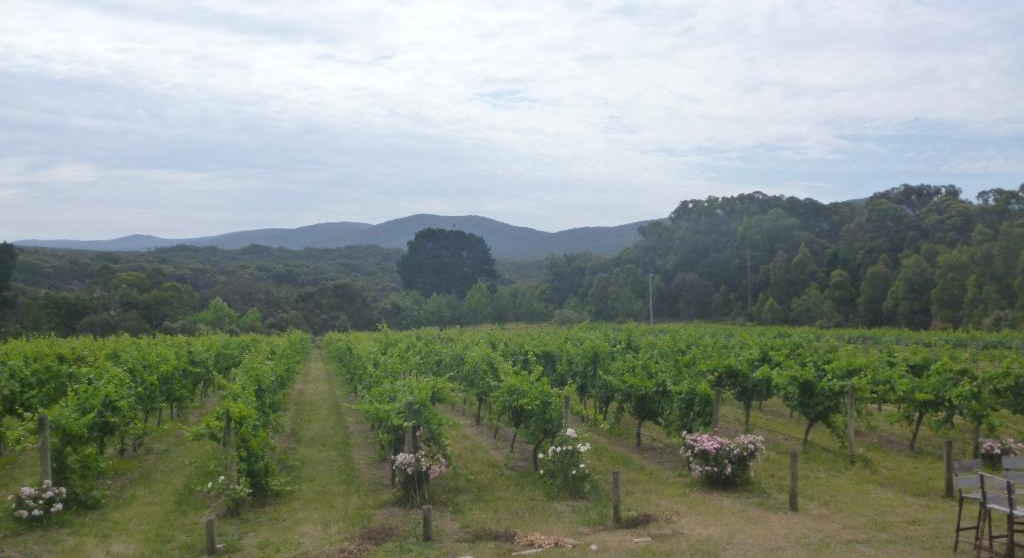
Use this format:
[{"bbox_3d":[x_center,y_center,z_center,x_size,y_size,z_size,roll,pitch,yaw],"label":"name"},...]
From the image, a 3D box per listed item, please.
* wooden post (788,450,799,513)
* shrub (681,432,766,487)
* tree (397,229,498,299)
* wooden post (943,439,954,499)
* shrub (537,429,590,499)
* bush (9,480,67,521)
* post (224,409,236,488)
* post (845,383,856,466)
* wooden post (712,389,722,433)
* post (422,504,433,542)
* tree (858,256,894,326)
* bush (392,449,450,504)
[{"bbox_3d":[4.501,3.231,13.231,0.115,1.000,0.115,-1,0,-13],"label":"wooden post"},{"bbox_3d":[3.834,3.272,15.015,1.550,1.000,1.300,-1,0,-13],"label":"shrub"},{"bbox_3d":[-14.406,-0.558,185.000,22.500,21.500,21.000,-1,0,-13],"label":"tree"},{"bbox_3d":[7.175,3.128,13.600,0.130,0.970,0.130,0,1,-13],"label":"wooden post"},{"bbox_3d":[0.925,3.243,14.600,0.900,1.140,0.850,0,1,0],"label":"shrub"},{"bbox_3d":[-7.447,3.492,13.000,0.920,0.630,0.800,0,1,-13],"label":"bush"},{"bbox_3d":[-4.665,2.922,13.750,0.140,1.550,0.140,0,1,-13],"label":"post"},{"bbox_3d":[6.599,2.857,16.100,0.125,1.630,0.125,0,1,-13],"label":"post"},{"bbox_3d":[3.909,2.918,15.795,0.120,1.630,0.120,-1,0,-13],"label":"wooden post"},{"bbox_3d":[-1.204,3.483,11.800,0.125,0.500,0.125,0,1,-13],"label":"post"},{"bbox_3d":[61.608,2.113,140.000,6.100,12.100,6.000,-1,0,-13],"label":"tree"},{"bbox_3d":[-1.547,3.330,14.000,0.930,0.970,0.850,0,1,-13],"label":"bush"}]

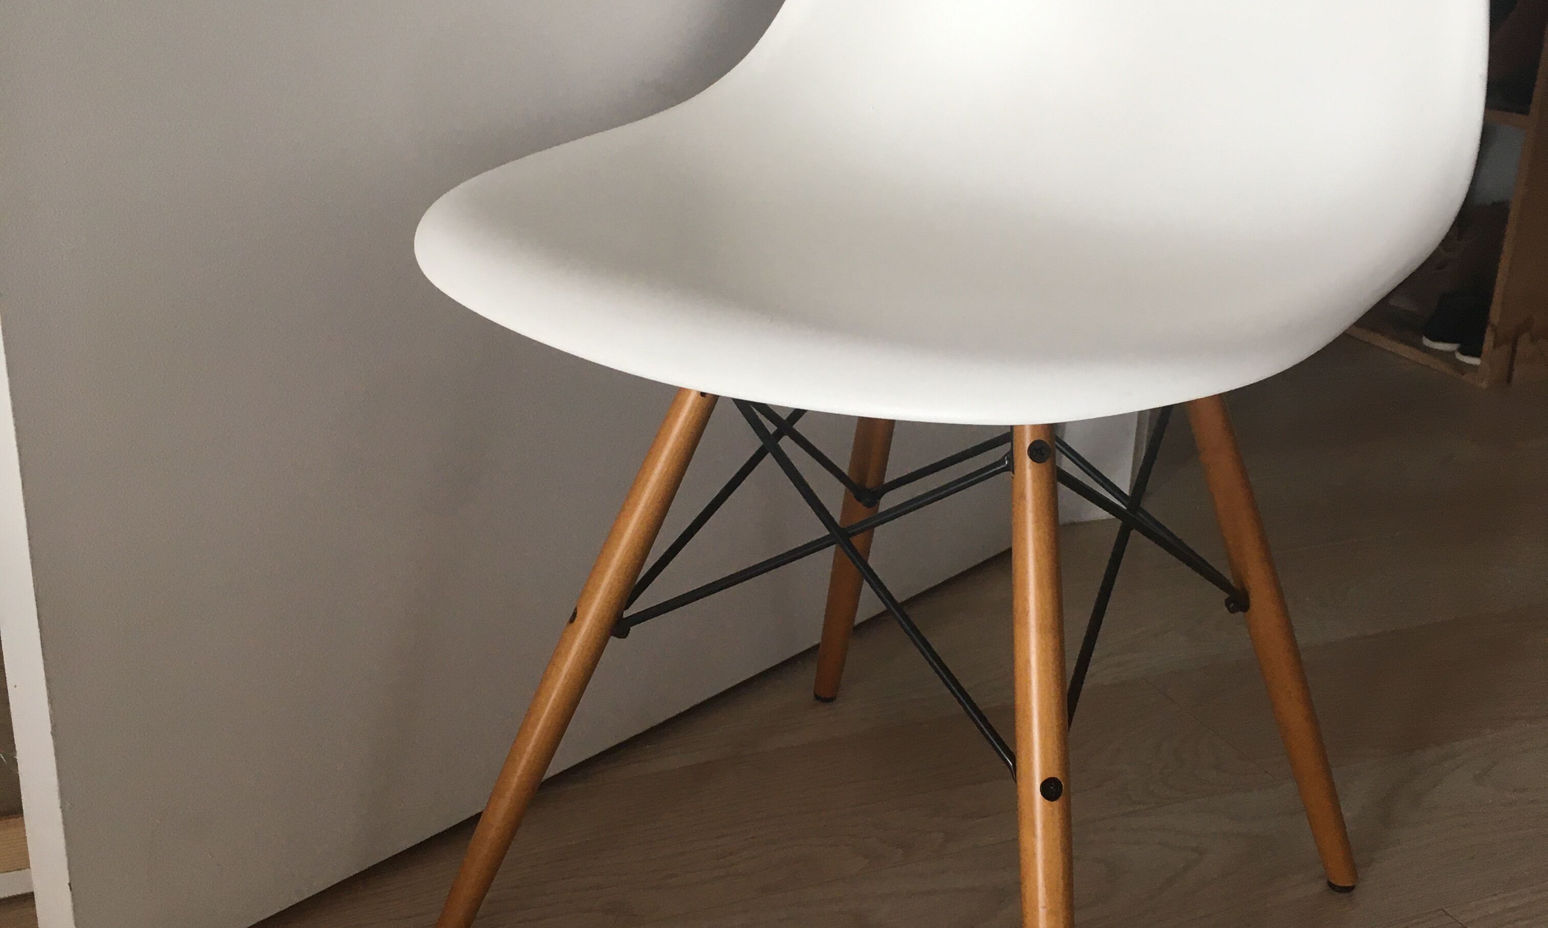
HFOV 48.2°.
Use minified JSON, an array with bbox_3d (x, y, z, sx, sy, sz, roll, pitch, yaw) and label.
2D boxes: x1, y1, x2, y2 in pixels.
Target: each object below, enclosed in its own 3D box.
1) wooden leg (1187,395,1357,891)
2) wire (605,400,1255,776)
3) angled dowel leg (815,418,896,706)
[{"bbox_3d":[0.295,0.097,1.027,0.025,0.397,0.025,-22,22,-1],"label":"wooden leg"},{"bbox_3d":[0.095,0.009,0.961,0.264,0.174,0.264,15,24,33],"label":"wire"},{"bbox_3d":[0.058,0.032,1.188,0.025,0.401,0.025,-1,43,-9],"label":"angled dowel leg"}]

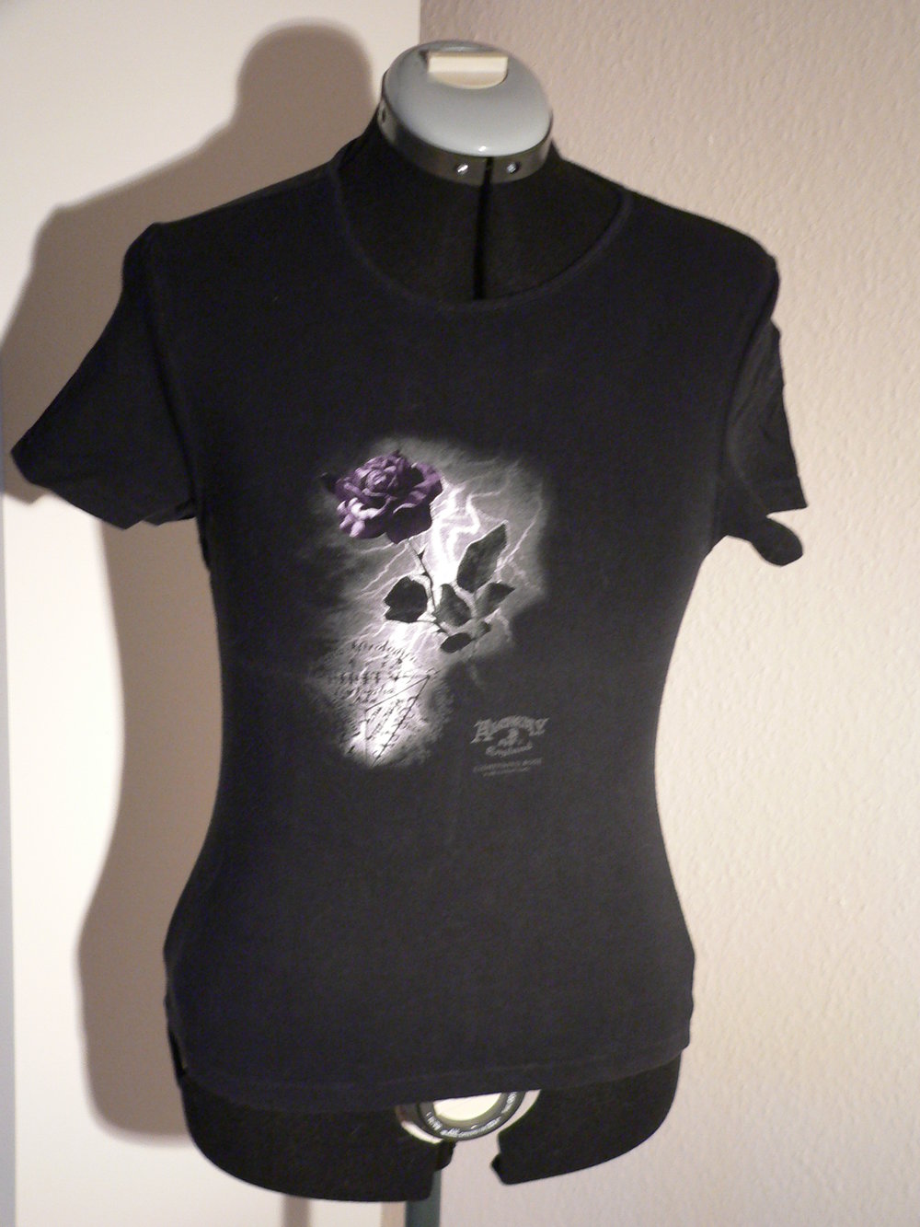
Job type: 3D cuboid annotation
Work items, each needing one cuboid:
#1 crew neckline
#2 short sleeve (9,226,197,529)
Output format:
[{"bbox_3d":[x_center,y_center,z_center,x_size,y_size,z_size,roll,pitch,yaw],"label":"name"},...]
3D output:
[{"bbox_3d":[0.008,-0.238,1.333,0.190,0.097,0.140,-1,16,-11],"label":"crew neckline"},{"bbox_3d":[-0.217,-0.144,1.313,0.107,0.170,0.130,-1,16,-11],"label":"short sleeve"}]

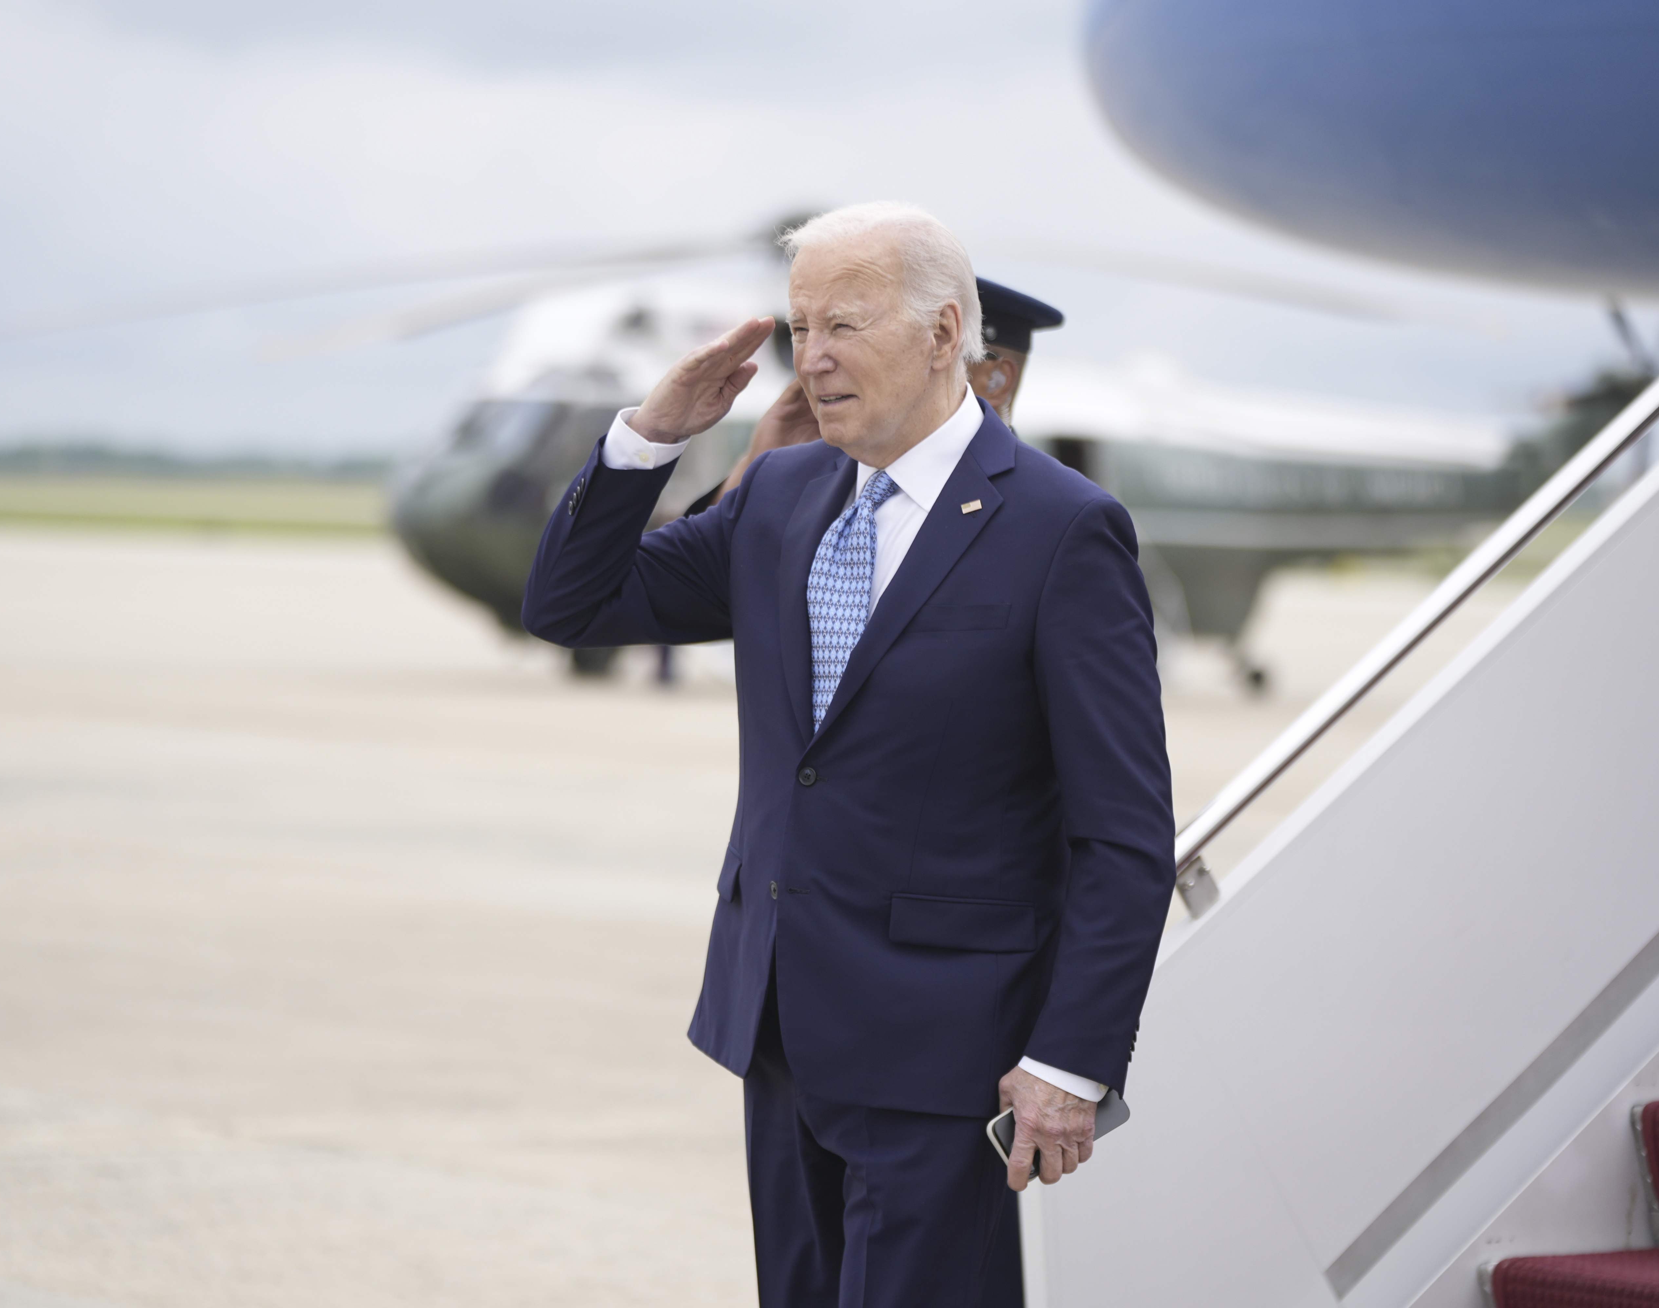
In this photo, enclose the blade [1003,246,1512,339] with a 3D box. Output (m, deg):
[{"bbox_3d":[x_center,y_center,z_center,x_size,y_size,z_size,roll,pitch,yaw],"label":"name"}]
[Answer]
[{"bbox_3d":[3.305,-3.572,63.089,0.460,0.220,8.670,0,8,-40],"label":"blade"}]

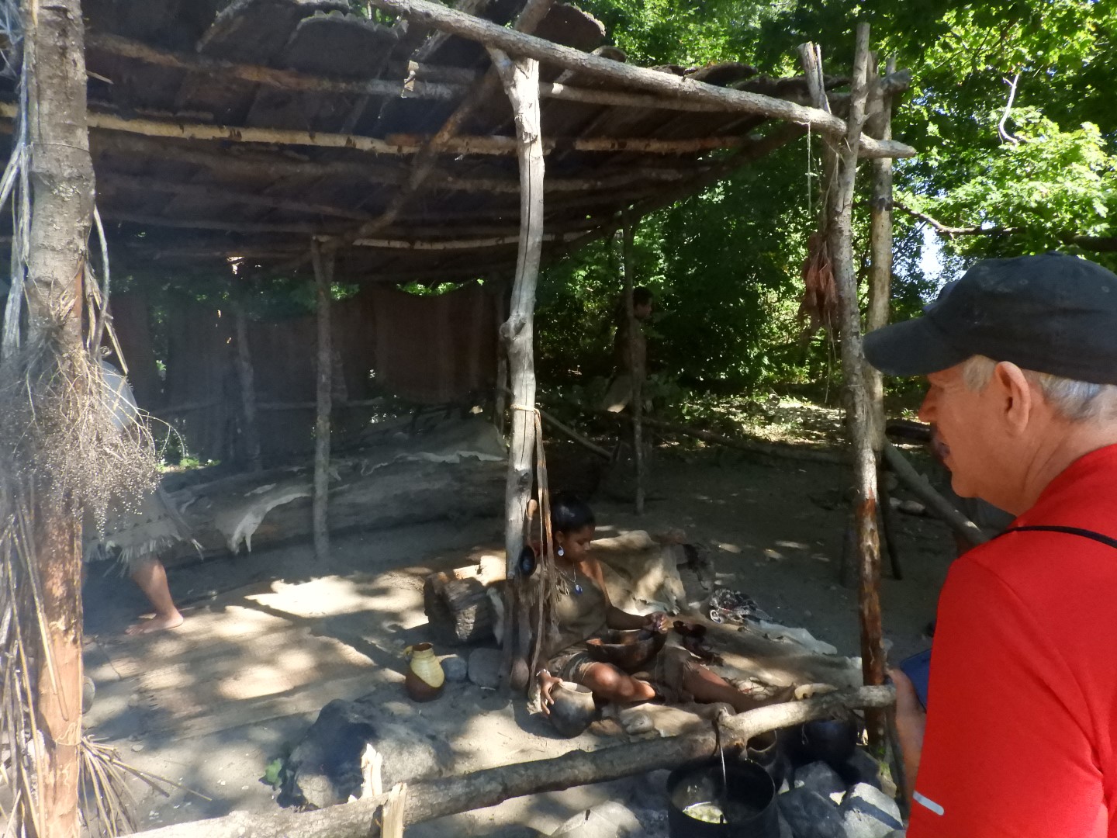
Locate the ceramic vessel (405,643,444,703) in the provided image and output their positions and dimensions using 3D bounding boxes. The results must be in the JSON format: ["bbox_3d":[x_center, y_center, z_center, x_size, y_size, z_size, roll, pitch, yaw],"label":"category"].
[{"bbox_3d":[-0.546,1.031,3.155,0.150,0.200,0.155,0,8,0],"label":"ceramic vessel"}]

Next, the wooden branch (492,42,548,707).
[{"bbox_3d":[-0.143,-0.132,2.880,0.170,2.395,0.140,0,6,0],"label":"wooden branch"}]

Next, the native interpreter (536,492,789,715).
[{"bbox_3d":[0.340,0.731,3.203,1.050,0.780,0.620,5,10,33],"label":"native interpreter"}]

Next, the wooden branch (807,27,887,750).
[{"bbox_3d":[1.022,-0.049,2.656,0.240,2.480,0.130,-5,6,0],"label":"wooden branch"}]

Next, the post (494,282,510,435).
[{"bbox_3d":[-0.515,-0.339,7.122,0.100,1.808,0.100,1,8,0],"label":"post"}]

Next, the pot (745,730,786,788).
[{"bbox_3d":[0.659,1.115,2.559,0.175,0.190,0.175,0,8,0],"label":"pot"}]

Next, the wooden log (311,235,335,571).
[{"bbox_3d":[-1.433,-0.089,4.703,0.125,1.946,0.115,2,6,0],"label":"wooden log"}]

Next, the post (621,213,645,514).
[{"bbox_3d":[0.569,-0.381,5.838,0.090,2.273,0.090,-3,8,0],"label":"post"}]

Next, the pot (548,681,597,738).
[{"bbox_3d":[0.048,1.035,2.770,0.165,0.165,0.165,0,6,0],"label":"pot"}]

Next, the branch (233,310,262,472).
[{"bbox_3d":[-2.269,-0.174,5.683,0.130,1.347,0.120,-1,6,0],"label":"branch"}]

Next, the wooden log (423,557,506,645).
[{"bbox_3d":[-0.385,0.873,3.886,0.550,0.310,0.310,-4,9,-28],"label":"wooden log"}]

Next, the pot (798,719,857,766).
[{"bbox_3d":[0.914,1.093,2.645,0.205,0.200,0.205,0,8,0],"label":"pot"}]

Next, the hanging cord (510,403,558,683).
[{"bbox_3d":[-0.089,0.470,2.877,0.165,1.056,0.120,0,6,0],"label":"hanging cord"}]

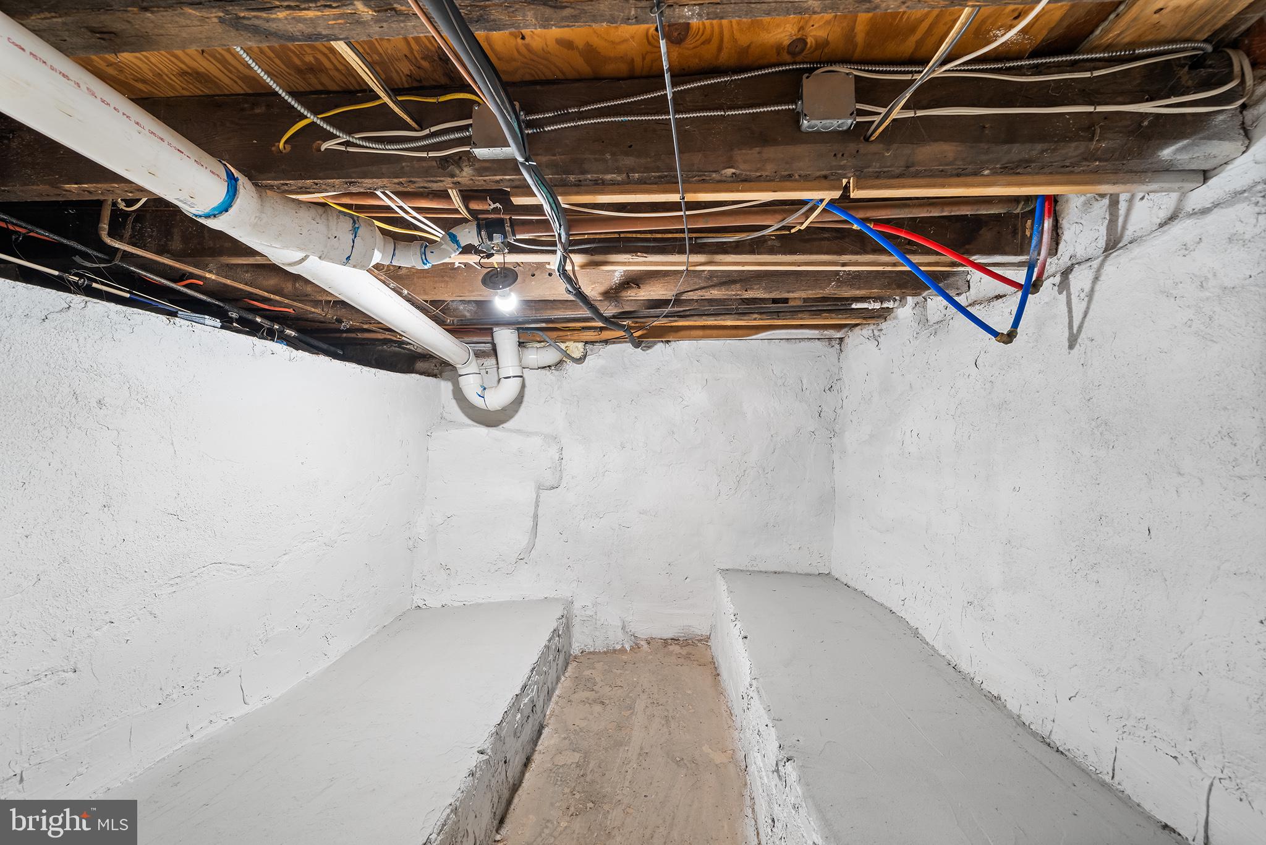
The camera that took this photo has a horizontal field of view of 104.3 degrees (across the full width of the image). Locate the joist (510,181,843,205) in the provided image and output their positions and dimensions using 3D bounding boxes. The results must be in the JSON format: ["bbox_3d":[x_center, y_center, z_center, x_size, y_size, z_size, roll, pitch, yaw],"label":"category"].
[{"bbox_3d":[0.090,-0.531,1.122,0.745,0.042,0.038,0,-2,4],"label":"joist"}]

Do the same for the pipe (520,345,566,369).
[{"bbox_3d":[-0.500,-0.367,2.740,0.250,0.128,0.140,0,-2,4],"label":"pipe"}]

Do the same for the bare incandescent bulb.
[{"bbox_3d":[-0.400,-0.387,1.545,0.060,0.060,0.100,2,-34,2],"label":"bare incandescent bulb"}]

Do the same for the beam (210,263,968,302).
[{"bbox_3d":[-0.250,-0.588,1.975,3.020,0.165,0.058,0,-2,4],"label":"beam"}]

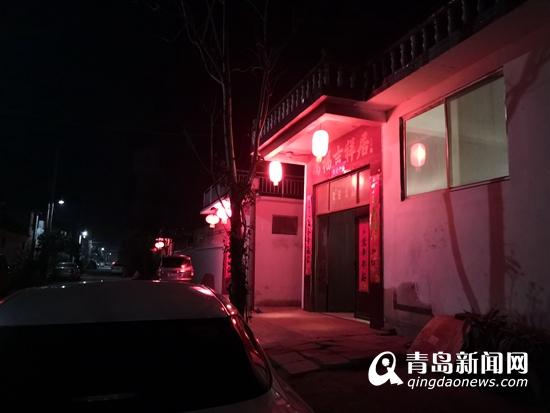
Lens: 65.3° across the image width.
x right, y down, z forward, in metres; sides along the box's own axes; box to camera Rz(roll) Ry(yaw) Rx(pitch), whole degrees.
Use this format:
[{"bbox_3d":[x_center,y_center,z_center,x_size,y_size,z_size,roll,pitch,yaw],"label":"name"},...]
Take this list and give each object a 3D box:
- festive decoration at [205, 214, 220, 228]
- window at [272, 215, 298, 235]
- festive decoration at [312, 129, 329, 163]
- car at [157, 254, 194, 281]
[{"bbox_3d":[-2.449,0.599,16.900,0.560,0.520,0.560,5,-9,-21],"label":"festive decoration"},{"bbox_3d":[0.325,0.589,13.300,0.850,0.580,0.100,5,-9,-21],"label":"window"},{"bbox_3d":[0.948,-1.259,8.900,0.350,0.660,0.350,2,-8,0],"label":"festive decoration"},{"bbox_3d":[-5.459,3.525,23.144,1.770,1.720,4.500,4,-9,-15],"label":"car"}]

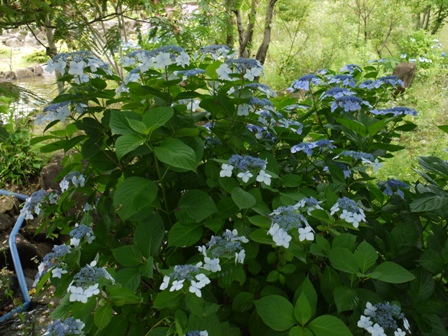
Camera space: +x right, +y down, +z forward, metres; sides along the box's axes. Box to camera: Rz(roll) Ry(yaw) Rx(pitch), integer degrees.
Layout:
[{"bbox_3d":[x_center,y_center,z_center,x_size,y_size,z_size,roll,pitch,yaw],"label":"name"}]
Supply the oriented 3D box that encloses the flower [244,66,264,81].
[{"bbox_3d":[0.084,-0.270,1.480,0.050,0.045,0.015,-3,11,-10],"label":"flower"}]

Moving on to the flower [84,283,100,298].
[{"bbox_3d":[-0.324,0.303,1.280,0.037,0.035,0.013,0,-14,0],"label":"flower"}]

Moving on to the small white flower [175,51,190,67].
[{"bbox_3d":[-0.119,-0.313,1.480,0.046,0.045,0.015,-4,12,-13],"label":"small white flower"}]

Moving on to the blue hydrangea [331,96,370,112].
[{"bbox_3d":[0.403,-0.202,1.650,0.120,0.050,0.115,0,17,0],"label":"blue hydrangea"}]

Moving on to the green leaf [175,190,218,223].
[{"bbox_3d":[-0.075,0.106,1.420,0.115,0.092,0.025,-1,-24,-3],"label":"green leaf"}]

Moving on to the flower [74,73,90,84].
[{"bbox_3d":[-0.410,-0.259,1.500,0.046,0.036,0.020,-1,11,-6],"label":"flower"}]

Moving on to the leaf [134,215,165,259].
[{"bbox_3d":[-0.210,0.193,1.460,0.085,0.135,0.025,5,-28,-4],"label":"leaf"}]

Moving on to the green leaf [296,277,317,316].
[{"bbox_3d":[0.196,0.300,1.200,0.050,0.092,0.025,3,-9,0],"label":"green leaf"}]

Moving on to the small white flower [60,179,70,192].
[{"bbox_3d":[-0.413,0.046,1.350,0.027,0.034,0.020,5,18,17],"label":"small white flower"}]

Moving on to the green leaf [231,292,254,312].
[{"bbox_3d":[0.048,0.327,1.260,0.054,0.043,0.035,0,17,0],"label":"green leaf"}]

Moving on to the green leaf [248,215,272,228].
[{"bbox_3d":[0.091,0.131,1.270,0.062,0.030,0.040,0,17,0],"label":"green leaf"}]

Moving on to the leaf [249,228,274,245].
[{"bbox_3d":[0.109,0.197,1.470,0.083,0.025,0.058,-13,43,-2],"label":"leaf"}]

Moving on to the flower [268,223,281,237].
[{"bbox_3d":[0.139,0.169,1.420,0.042,0.042,0.015,16,-8,45],"label":"flower"}]

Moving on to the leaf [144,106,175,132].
[{"bbox_3d":[-0.190,-0.143,1.500,0.095,0.025,0.065,-44,48,-13],"label":"leaf"}]

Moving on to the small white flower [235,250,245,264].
[{"bbox_3d":[0.043,0.245,1.420,0.015,0.042,0.042,-20,0,39],"label":"small white flower"}]

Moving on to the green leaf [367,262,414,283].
[{"bbox_3d":[0.459,0.287,1.420,0.126,0.025,0.078,7,44,3],"label":"green leaf"}]

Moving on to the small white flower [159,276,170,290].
[{"bbox_3d":[-0.129,0.252,1.130,0.027,0.030,0.018,9,19,26],"label":"small white flower"}]

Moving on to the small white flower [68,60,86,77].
[{"bbox_3d":[-0.413,-0.281,1.460,0.050,0.045,0.015,-4,12,-15],"label":"small white flower"}]

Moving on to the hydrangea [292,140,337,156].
[{"bbox_3d":[0.315,-0.069,1.820,0.160,0.050,0.115,0,11,0],"label":"hydrangea"}]

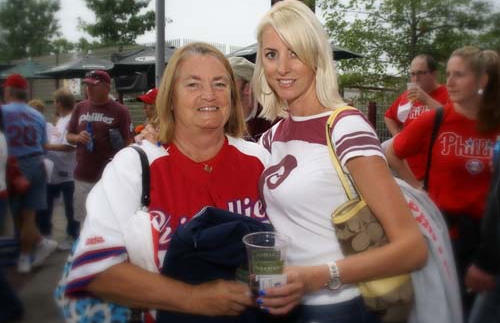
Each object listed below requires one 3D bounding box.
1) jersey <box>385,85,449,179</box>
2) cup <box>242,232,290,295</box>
[{"bbox_3d":[1.087,-0.145,3.120,0.540,0.670,0.320,6,8,41],"label":"jersey"},{"bbox_3d":[0.036,0.212,0.998,0.096,0.117,0.096,-1,10,0],"label":"cup"}]

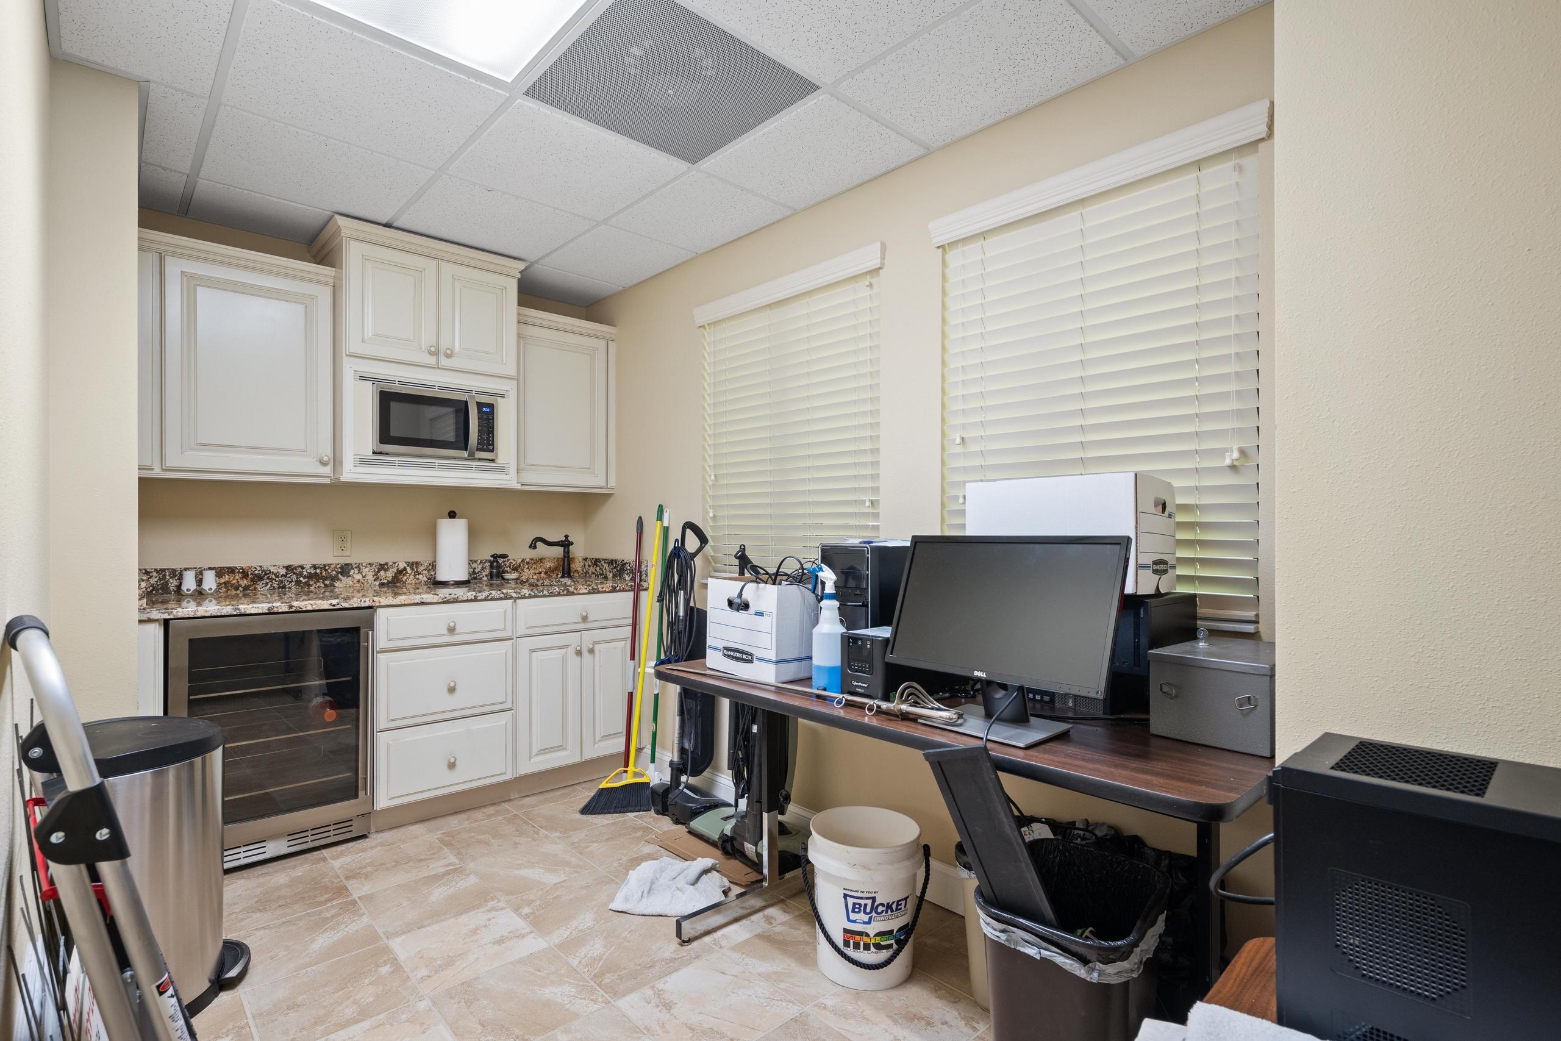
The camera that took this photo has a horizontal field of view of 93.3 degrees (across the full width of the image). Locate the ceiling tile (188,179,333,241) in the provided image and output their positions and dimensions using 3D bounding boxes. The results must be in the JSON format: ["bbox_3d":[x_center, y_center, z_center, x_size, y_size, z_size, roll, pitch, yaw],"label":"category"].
[{"bbox_3d":[-1.936,-1.183,2.894,0.600,0.020,0.440,0,-1,-43],"label":"ceiling tile"}]

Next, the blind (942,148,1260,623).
[{"bbox_3d":[0.809,-0.330,2.013,0.060,1.130,0.870,0,-1,-43],"label":"blind"}]

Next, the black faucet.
[{"bbox_3d":[-1.149,0.185,3.721,0.055,0.222,0.245,0,-1,37],"label":"black faucet"}]

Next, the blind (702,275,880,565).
[{"bbox_3d":[0.014,-0.321,2.878,0.080,1.130,1.010,0,-1,-43],"label":"blind"}]

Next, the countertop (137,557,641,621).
[{"bbox_3d":[-1.527,0.258,3.110,1.845,0.140,0.630,1,-1,-43],"label":"countertop"}]

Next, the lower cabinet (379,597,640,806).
[{"bbox_3d":[-1.295,0.744,3.354,1.150,0.830,0.610,0,-1,-43],"label":"lower cabinet"}]

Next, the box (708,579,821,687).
[{"bbox_3d":[0.022,0.331,2.370,0.400,0.275,0.310,1,-1,-44],"label":"box"}]

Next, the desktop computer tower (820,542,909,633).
[{"bbox_3d":[0.312,0.256,2.145,0.400,0.367,0.185,1,-1,-43],"label":"desktop computer tower"}]

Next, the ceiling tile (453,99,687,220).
[{"bbox_3d":[-0.718,-1.183,2.476,0.600,0.020,0.600,0,-1,-43],"label":"ceiling tile"}]

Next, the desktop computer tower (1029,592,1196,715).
[{"bbox_3d":[0.756,0.301,1.784,0.290,0.265,0.370,1,-1,-43],"label":"desktop computer tower"}]

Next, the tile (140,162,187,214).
[{"bbox_3d":[-2.209,-1.186,2.641,0.135,0.020,0.440,0,-1,-43],"label":"tile"}]

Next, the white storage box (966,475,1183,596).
[{"bbox_3d":[0.716,0.035,1.825,0.405,0.264,0.307,0,-1,42],"label":"white storage box"}]

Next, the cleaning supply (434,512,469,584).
[{"bbox_3d":[-1.470,0.121,3.300,0.160,0.325,0.160,0,-1,-43],"label":"cleaning supply"}]

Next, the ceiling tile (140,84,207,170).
[{"bbox_3d":[-1.854,-1.185,2.241,0.145,0.020,0.600,1,-1,-43],"label":"ceiling tile"}]

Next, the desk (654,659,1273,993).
[{"bbox_3d":[0.377,0.808,1.874,0.690,0.745,1.525,1,-1,-43],"label":"desk"}]

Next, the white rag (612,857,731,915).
[{"bbox_3d":[-0.350,1.150,2.335,0.370,0.070,0.260,0,-1,0],"label":"white rag"}]

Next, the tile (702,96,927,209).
[{"bbox_3d":[0.097,-1.179,2.388,0.460,0.020,0.600,1,-1,-43],"label":"tile"}]

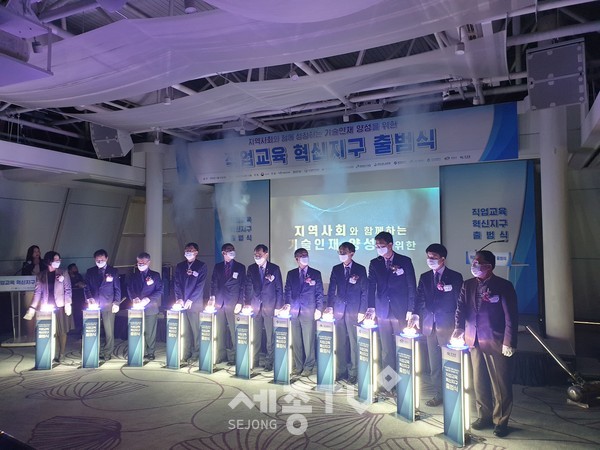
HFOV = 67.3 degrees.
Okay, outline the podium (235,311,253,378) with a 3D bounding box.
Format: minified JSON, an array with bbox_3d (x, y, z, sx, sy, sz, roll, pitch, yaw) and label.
[{"bbox_3d":[-0.695,1.557,5.876,0.230,0.840,0.200,-2,-3,25],"label":"podium"}]

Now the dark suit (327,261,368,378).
[{"bbox_3d":[0.615,1.205,5.818,0.500,1.478,0.380,-2,-3,24],"label":"dark suit"}]

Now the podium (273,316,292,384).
[{"bbox_3d":[-0.185,1.542,5.633,0.230,0.840,0.200,-2,-3,27],"label":"podium"}]

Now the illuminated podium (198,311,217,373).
[{"bbox_3d":[-1.221,1.584,6.155,0.220,0.820,0.165,-2,-3,27],"label":"illuminated podium"}]

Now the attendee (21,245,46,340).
[{"bbox_3d":[-4.907,1.266,8.329,0.440,1.700,0.300,2,-3,-37],"label":"attendee"}]

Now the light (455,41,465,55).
[{"bbox_3d":[1.754,-1.934,4.945,0.100,0.120,0.100,0,-3,0],"label":"light"}]

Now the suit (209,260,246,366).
[{"bbox_3d":[-1.028,1.234,6.535,0.520,1.410,0.420,-1,-2,5],"label":"suit"}]

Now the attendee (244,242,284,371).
[{"bbox_3d":[-0.496,1.132,6.224,0.530,1.700,0.450,-1,-2,7],"label":"attendee"}]

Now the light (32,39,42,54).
[{"bbox_3d":[-3.087,-2.099,5.300,0.120,0.180,0.120,-1,-3,23],"label":"light"}]

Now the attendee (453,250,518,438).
[{"bbox_3d":[1.698,1.058,4.144,0.440,1.650,0.560,2,-3,-44],"label":"attendee"}]

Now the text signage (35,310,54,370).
[{"bbox_3d":[-3.567,1.617,6.348,0.220,0.800,0.130,0,-3,0],"label":"text signage"}]

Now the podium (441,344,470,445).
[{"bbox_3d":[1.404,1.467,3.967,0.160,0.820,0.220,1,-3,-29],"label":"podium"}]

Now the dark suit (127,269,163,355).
[{"bbox_3d":[-2.352,1.320,6.856,0.530,1.280,0.440,0,-2,-5],"label":"dark suit"}]

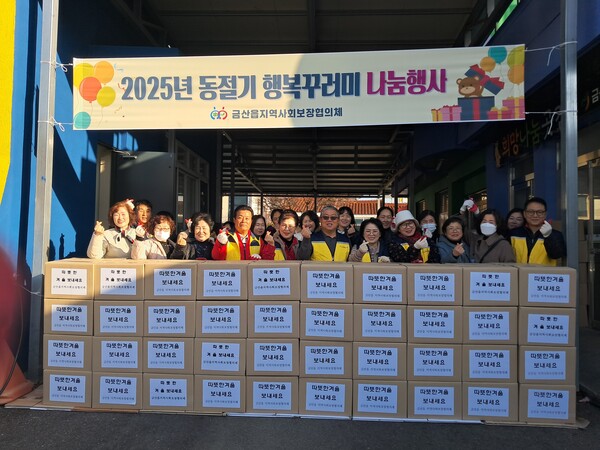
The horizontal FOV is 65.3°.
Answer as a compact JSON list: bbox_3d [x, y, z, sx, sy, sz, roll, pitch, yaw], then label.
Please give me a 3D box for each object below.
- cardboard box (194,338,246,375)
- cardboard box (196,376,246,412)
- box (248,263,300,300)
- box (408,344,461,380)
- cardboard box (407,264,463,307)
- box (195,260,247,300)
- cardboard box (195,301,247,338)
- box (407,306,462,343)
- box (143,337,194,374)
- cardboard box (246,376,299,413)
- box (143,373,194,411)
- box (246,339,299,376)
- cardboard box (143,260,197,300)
[{"bbox_3d":[-0.607,1.023,3.799,0.406,0.283,0.325,0,-1,4],"label":"cardboard box"},{"bbox_3d":[-0.614,1.319,3.811,0.411,0.286,0.320,1,-1,4],"label":"cardboard box"},{"bbox_3d":[-0.190,0.449,3.799,0.411,0.286,0.320,1,-1,4],"label":"box"},{"bbox_3d":[1.026,1.037,3.688,0.406,0.283,0.325,0,-1,4],"label":"box"},{"bbox_3d":[1.029,0.467,3.698,0.406,0.283,0.325,0,-1,4],"label":"cardboard box"},{"bbox_3d":[-0.597,0.449,3.826,0.411,0.286,0.320,1,-1,4],"label":"box"},{"bbox_3d":[-0.601,0.740,3.821,0.411,0.286,0.320,1,-1,4],"label":"cardboard box"},{"bbox_3d":[1.033,0.760,3.711,0.411,0.286,0.320,1,-1,4],"label":"box"},{"bbox_3d":[-1.015,1.022,3.826,0.406,0.283,0.325,0,-1,4],"label":"box"},{"bbox_3d":[-0.201,1.310,3.768,0.406,0.283,0.325,0,-1,4],"label":"cardboard box"},{"bbox_3d":[-1.027,1.316,3.839,0.411,0.286,0.320,1,-1,4],"label":"box"},{"bbox_3d":[-0.199,1.025,3.773,0.406,0.283,0.325,0,-1,4],"label":"box"},{"bbox_3d":[-1.012,0.454,3.853,0.411,0.286,0.320,1,-1,4],"label":"cardboard box"}]

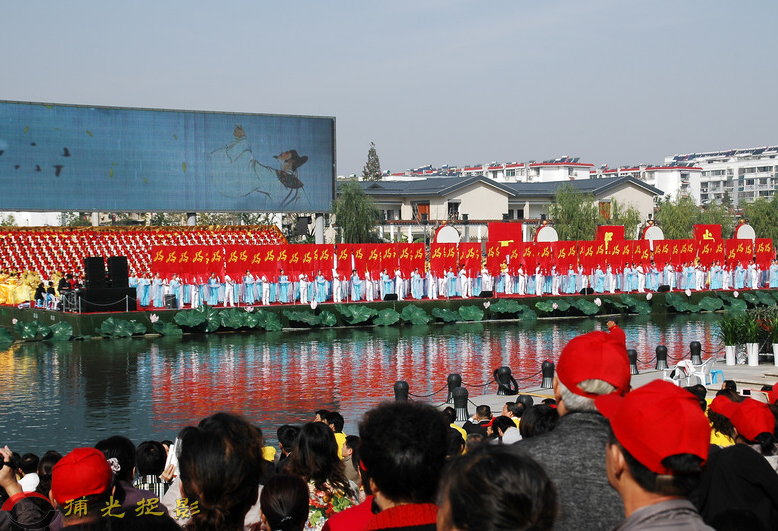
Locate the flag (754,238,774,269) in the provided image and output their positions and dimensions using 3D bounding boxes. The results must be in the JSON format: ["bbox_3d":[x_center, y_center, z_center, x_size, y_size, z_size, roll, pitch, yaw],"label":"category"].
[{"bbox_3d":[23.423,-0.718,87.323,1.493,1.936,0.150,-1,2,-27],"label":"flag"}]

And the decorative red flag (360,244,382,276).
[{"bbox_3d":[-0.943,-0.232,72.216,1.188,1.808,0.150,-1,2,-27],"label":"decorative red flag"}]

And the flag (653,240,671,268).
[{"bbox_3d":[16.042,-0.601,82.000,1.240,1.730,0.150,-1,2,-23],"label":"flag"}]

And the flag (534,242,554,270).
[{"bbox_3d":[8.565,-0.443,77.500,1.230,1.660,0.150,-1,2,-23],"label":"flag"}]

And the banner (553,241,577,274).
[{"bbox_3d":[10.042,-0.405,79.536,1.556,1.928,0.100,-1,2,-27],"label":"banner"}]

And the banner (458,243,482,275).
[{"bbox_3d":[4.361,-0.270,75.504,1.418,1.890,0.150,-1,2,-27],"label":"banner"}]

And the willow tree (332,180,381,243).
[{"bbox_3d":[-2.050,-2.186,91.000,3.400,6.693,3.400,0,2,0],"label":"willow tree"}]

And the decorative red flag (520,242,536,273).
[{"bbox_3d":[7.752,-0.421,78.252,1.006,1.799,0.100,-1,2,-27],"label":"decorative red flag"}]

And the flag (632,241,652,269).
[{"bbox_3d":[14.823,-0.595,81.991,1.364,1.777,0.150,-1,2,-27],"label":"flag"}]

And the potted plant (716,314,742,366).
[{"bbox_3d":[11.761,2.624,48.500,0.850,1.728,0.800,0,2,0],"label":"potted plant"}]

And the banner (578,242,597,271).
[{"bbox_3d":[11.402,-0.486,80.300,1.320,1.824,0.100,-1,2,-27],"label":"banner"}]

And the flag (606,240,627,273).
[{"bbox_3d":[13.019,-0.515,80.000,1.440,1.830,0.150,-1,2,-23],"label":"flag"}]

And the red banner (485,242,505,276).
[{"bbox_3d":[5.881,-0.333,77.204,1.225,1.896,0.100,-1,2,-27],"label":"red banner"}]

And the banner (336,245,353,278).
[{"bbox_3d":[-2.276,-0.179,71.500,0.960,1.790,0.150,-1,2,-23],"label":"banner"}]

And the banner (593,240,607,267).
[{"bbox_3d":[12.027,-0.569,79.500,0.910,1.710,0.150,-1,2,-23],"label":"banner"}]

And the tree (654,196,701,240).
[{"bbox_3d":[21.049,-2.043,102.000,3.700,6.200,3.700,-1,2,-23],"label":"tree"}]

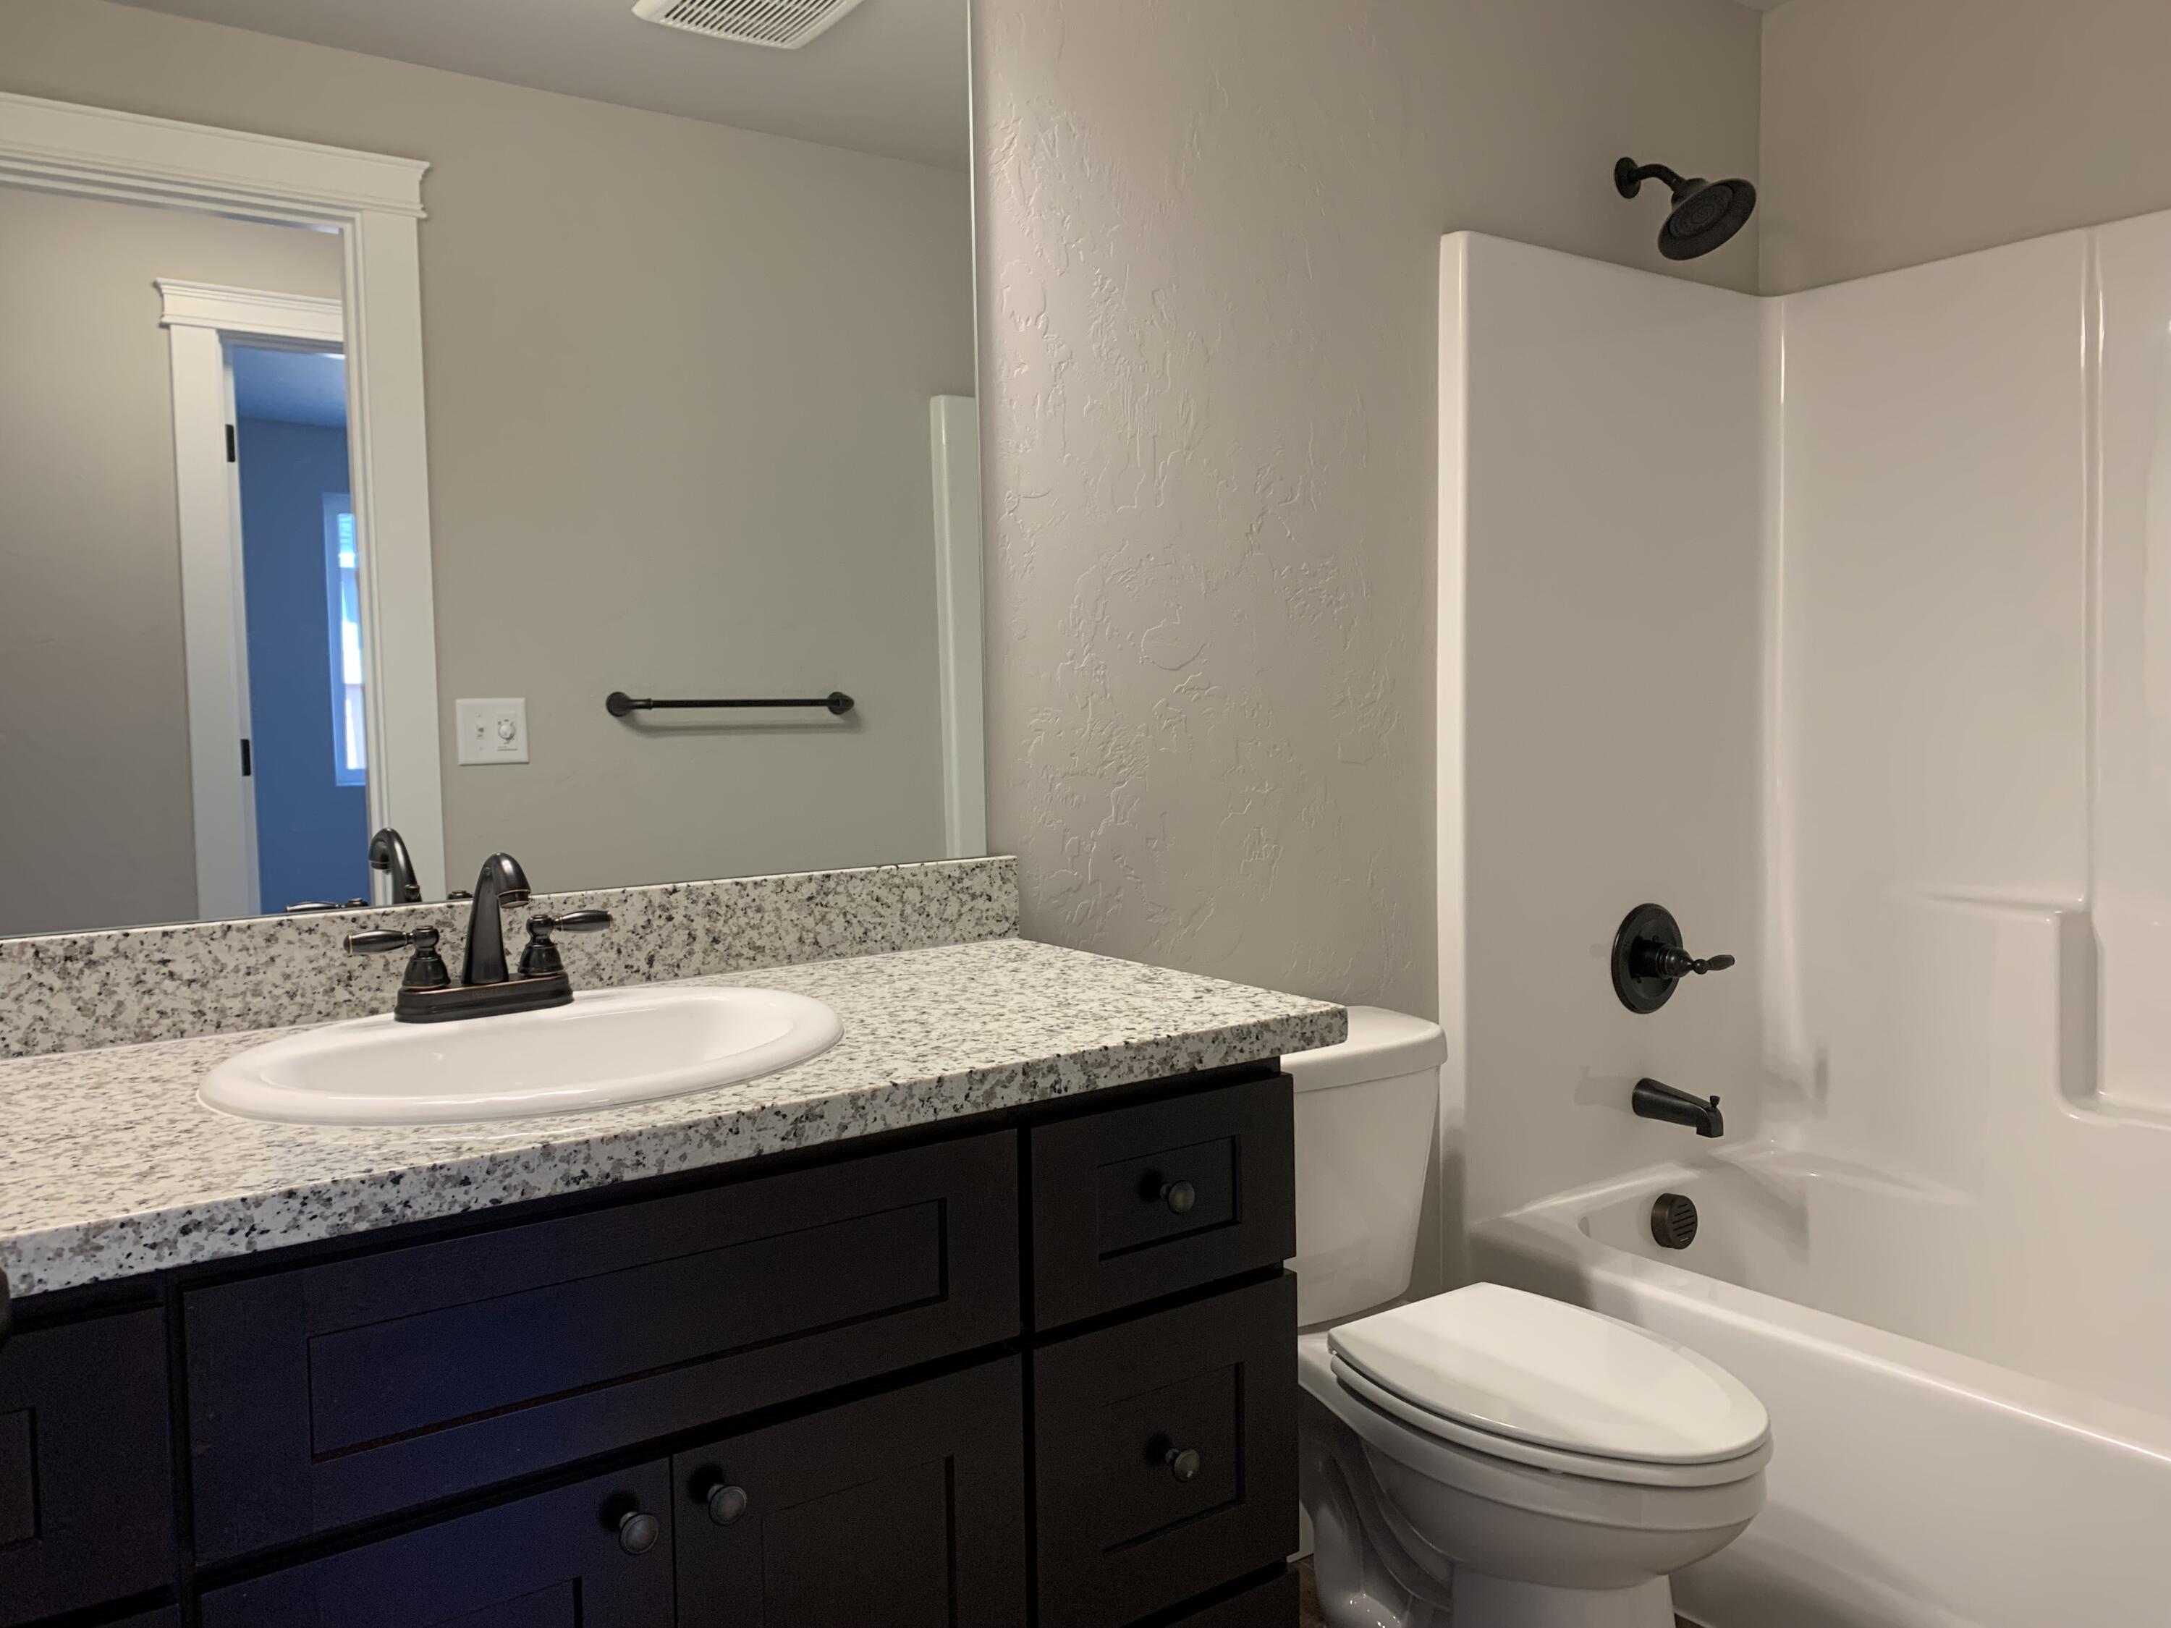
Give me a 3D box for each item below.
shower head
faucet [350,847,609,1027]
[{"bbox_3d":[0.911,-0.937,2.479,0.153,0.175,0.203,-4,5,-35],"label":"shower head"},{"bbox_3d":[-0.523,0.108,1.452,0.238,0.147,0.138,-4,5,-35],"label":"faucet"}]

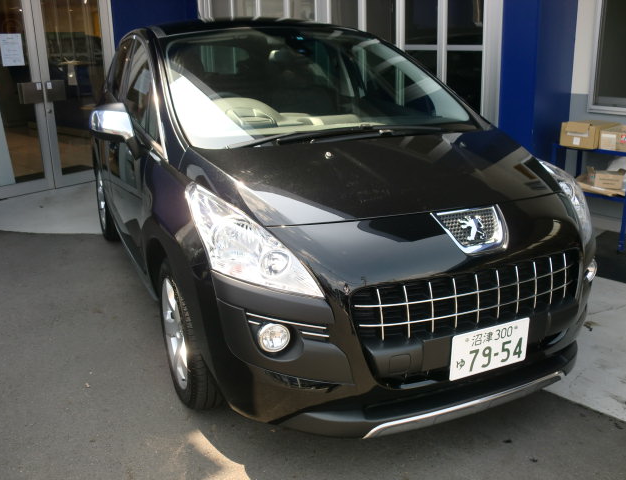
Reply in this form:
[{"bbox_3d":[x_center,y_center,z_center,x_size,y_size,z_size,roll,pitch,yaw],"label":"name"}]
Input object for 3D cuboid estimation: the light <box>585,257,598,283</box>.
[{"bbox_3d":[1.115,0.112,2.642,0.105,0.105,0.070,-9,18,-23],"label":"light"}]

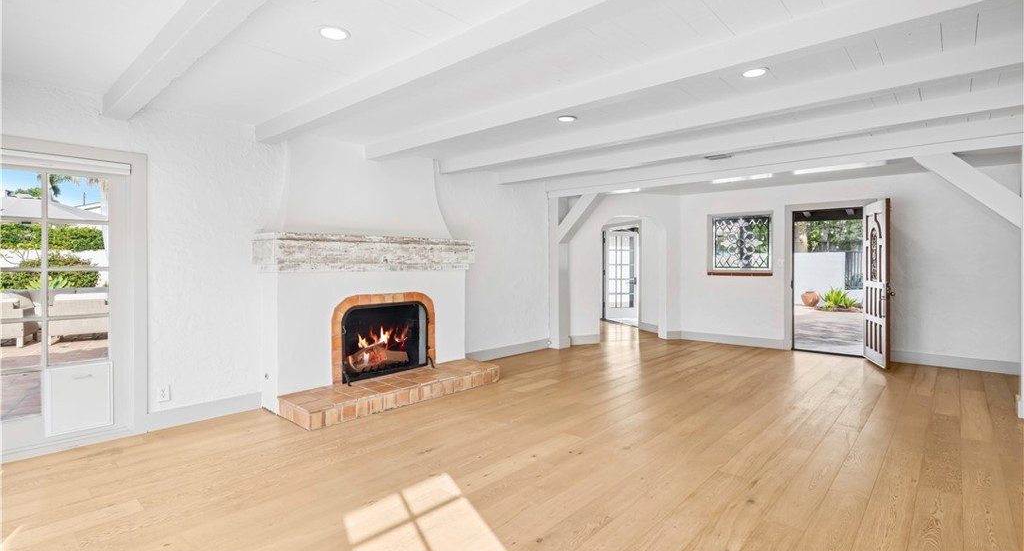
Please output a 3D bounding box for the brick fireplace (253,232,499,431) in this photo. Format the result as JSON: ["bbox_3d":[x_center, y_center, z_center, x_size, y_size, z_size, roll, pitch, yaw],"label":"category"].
[{"bbox_3d":[-1.176,0.400,4.800,0.911,1.546,2.274,1,2,41],"label":"brick fireplace"}]

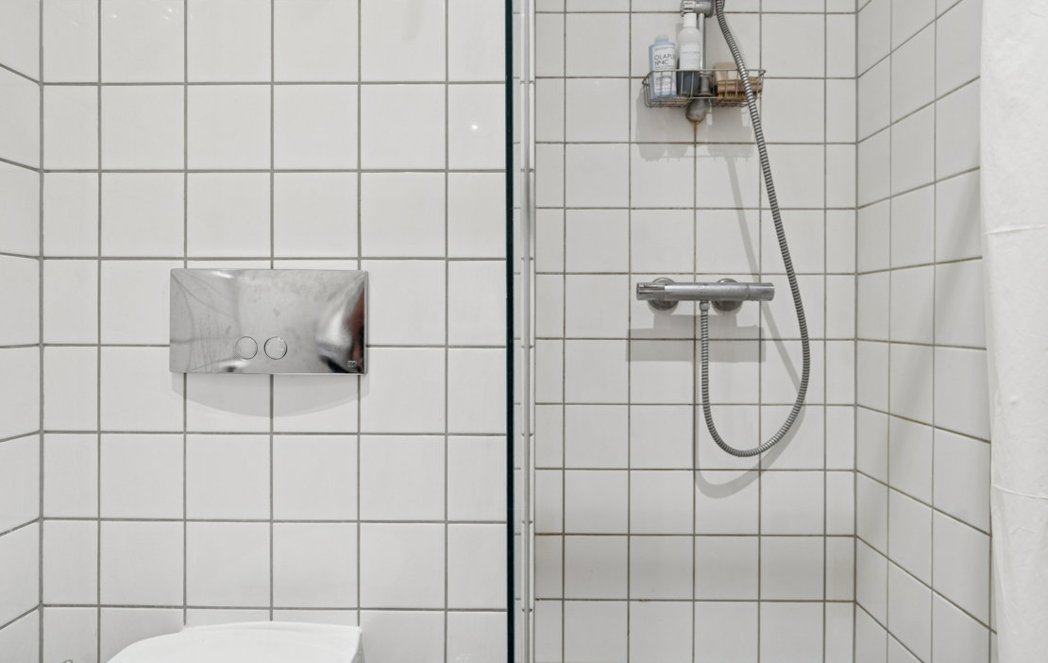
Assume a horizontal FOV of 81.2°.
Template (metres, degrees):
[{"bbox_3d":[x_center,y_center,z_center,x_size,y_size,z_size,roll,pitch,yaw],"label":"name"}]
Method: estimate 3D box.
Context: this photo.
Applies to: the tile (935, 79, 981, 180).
[{"bbox_3d":[0.757,-0.348,1.042,0.010,0.146,0.146,0,1,2],"label":"tile"}]

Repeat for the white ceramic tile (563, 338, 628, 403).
[{"bbox_3d":[0.167,0.092,1.411,0.147,0.147,0.010,0,0,0],"label":"white ceramic tile"}]

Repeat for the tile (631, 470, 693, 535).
[{"bbox_3d":[0.316,0.392,1.410,0.146,0.146,0.010,0,0,0],"label":"tile"}]

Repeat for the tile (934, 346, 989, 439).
[{"bbox_3d":[0.761,0.102,1.059,0.010,0.147,0.143,0,0,1],"label":"tile"}]

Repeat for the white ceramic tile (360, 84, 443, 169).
[{"bbox_3d":[-0.207,-0.350,1.050,0.146,0.146,0.010,0,0,1],"label":"white ceramic tile"}]

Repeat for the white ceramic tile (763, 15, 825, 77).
[{"bbox_3d":[0.620,-0.658,1.412,0.147,0.147,0.010,0,0,0],"label":"white ceramic tile"}]

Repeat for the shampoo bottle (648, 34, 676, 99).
[{"bbox_3d":[0.303,-0.578,1.346,0.050,0.138,0.043,-2,0,0],"label":"shampoo bottle"}]

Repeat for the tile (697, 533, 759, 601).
[{"bbox_3d":[0.466,0.543,1.411,0.147,0.147,0.010,0,0,0],"label":"tile"}]

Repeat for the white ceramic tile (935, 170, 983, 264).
[{"bbox_3d":[0.757,-0.199,1.045,0.010,0.146,0.146,0,1,2],"label":"white ceramic tile"}]

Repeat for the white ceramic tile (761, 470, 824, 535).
[{"bbox_3d":[0.627,0.401,1.429,0.149,0.149,0.010,0,0,0],"label":"white ceramic tile"}]

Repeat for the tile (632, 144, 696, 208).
[{"bbox_3d":[0.319,-0.358,1.409,0.147,0.147,0.010,0,0,0],"label":"tile"}]

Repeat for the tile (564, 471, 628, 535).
[{"bbox_3d":[0.166,0.392,1.411,0.147,0.147,0.010,0,0,0],"label":"tile"}]

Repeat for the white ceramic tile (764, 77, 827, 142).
[{"bbox_3d":[0.630,-0.516,1.429,0.149,0.149,0.010,0,0,0],"label":"white ceramic tile"}]

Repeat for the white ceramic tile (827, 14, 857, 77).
[{"bbox_3d":[0.729,-0.658,1.411,0.066,0.147,0.010,0,0,0],"label":"white ceramic tile"}]

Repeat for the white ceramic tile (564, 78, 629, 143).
[{"bbox_3d":[0.169,-0.509,1.413,0.147,0.147,0.010,0,0,0],"label":"white ceramic tile"}]

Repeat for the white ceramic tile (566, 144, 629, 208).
[{"bbox_3d":[0.169,-0.359,1.411,0.146,0.146,0.010,0,0,0],"label":"white ceramic tile"}]

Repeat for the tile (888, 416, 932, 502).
[{"bbox_3d":[0.775,0.253,1.219,0.010,0.149,0.146,0,0,1],"label":"tile"}]

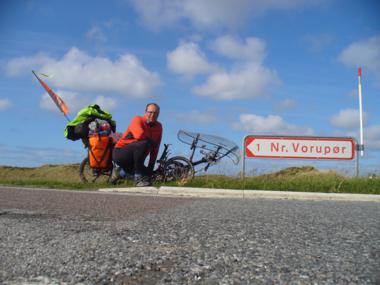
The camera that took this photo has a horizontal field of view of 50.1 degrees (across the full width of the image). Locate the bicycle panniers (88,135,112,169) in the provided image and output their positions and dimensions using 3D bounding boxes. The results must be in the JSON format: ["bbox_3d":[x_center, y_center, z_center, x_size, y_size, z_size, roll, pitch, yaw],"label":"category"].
[{"bbox_3d":[-1.234,0.124,5.600,0.310,0.450,0.220,1,-5,6],"label":"bicycle panniers"}]

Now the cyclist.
[{"bbox_3d":[-0.685,0.032,5.250,0.550,1.060,0.680,5,-6,-41],"label":"cyclist"}]

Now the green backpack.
[{"bbox_3d":[-1.409,-0.283,5.750,0.700,0.480,0.420,1,-5,6],"label":"green backpack"}]

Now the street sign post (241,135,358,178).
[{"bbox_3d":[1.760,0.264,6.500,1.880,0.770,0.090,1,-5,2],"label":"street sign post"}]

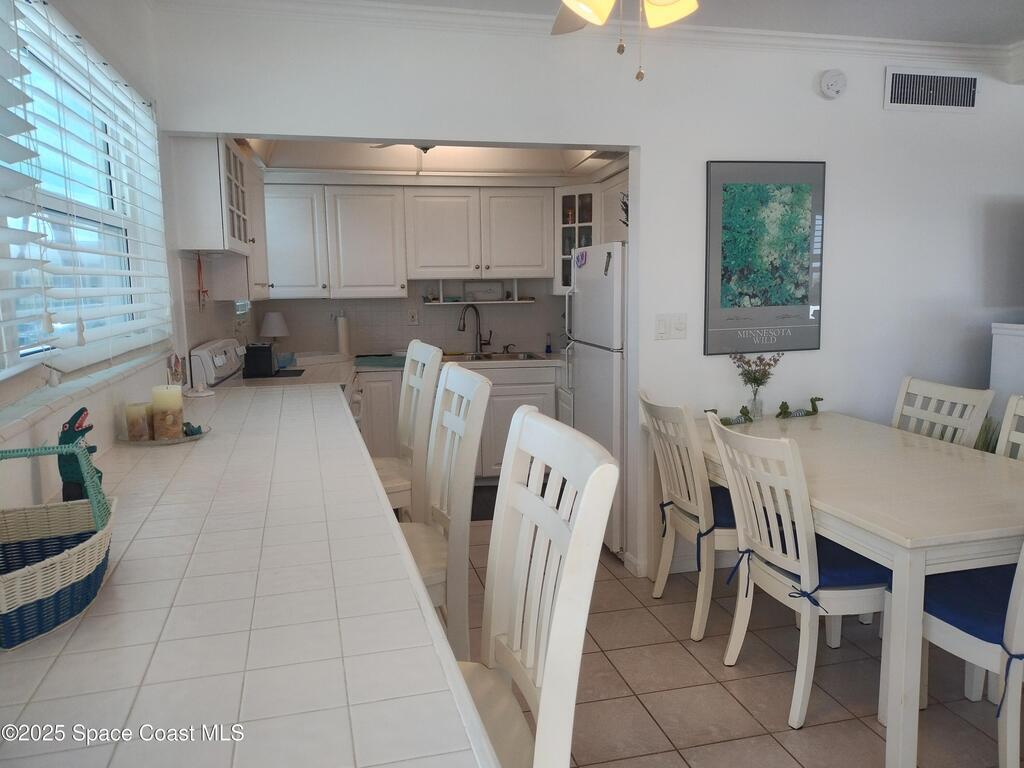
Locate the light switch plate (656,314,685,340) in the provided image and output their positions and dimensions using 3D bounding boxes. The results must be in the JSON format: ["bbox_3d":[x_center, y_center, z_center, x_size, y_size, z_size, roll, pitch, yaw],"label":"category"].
[{"bbox_3d":[0.764,-0.273,3.543,0.155,0.124,0.012,-3,8,-13],"label":"light switch plate"}]

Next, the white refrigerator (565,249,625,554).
[{"bbox_3d":[0.787,0.058,4.173,0.780,1.650,0.710,-3,8,-13],"label":"white refrigerator"}]

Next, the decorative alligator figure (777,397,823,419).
[{"bbox_3d":[1.423,0.122,3.660,0.220,0.093,0.065,-5,9,-26],"label":"decorative alligator figure"}]

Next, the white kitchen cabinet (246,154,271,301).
[{"bbox_3d":[-1.662,-0.882,4.420,0.290,0.770,1.180,-3,8,-13],"label":"white kitchen cabinet"}]

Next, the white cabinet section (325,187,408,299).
[{"bbox_3d":[-1.034,-0.999,5.287,0.531,0.766,0.323,-2,7,-11],"label":"white cabinet section"}]

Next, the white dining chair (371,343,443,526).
[{"bbox_3d":[-0.535,0.482,2.689,0.520,1.230,0.455,-3,9,-15],"label":"white dining chair"}]

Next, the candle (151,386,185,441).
[{"bbox_3d":[-0.963,0.079,2.066,0.075,0.142,0.075,-3,8,-13],"label":"candle"}]

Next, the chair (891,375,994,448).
[{"bbox_3d":[1.698,0.489,3.313,0.545,0.958,0.460,-3,9,-15],"label":"chair"}]

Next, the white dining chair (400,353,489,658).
[{"bbox_3d":[-0.341,0.593,1.905,0.520,1.230,0.455,-3,9,-15],"label":"white dining chair"}]

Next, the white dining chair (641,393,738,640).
[{"bbox_3d":[0.887,0.522,3.174,0.540,0.958,0.455,-3,9,-15],"label":"white dining chair"}]

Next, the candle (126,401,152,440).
[{"bbox_3d":[-1.038,0.104,2.062,0.073,0.095,0.073,-3,8,-13],"label":"candle"}]

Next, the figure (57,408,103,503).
[{"bbox_3d":[-0.796,0.145,1.372,0.070,0.205,0.058,-3,9,-15],"label":"figure"}]

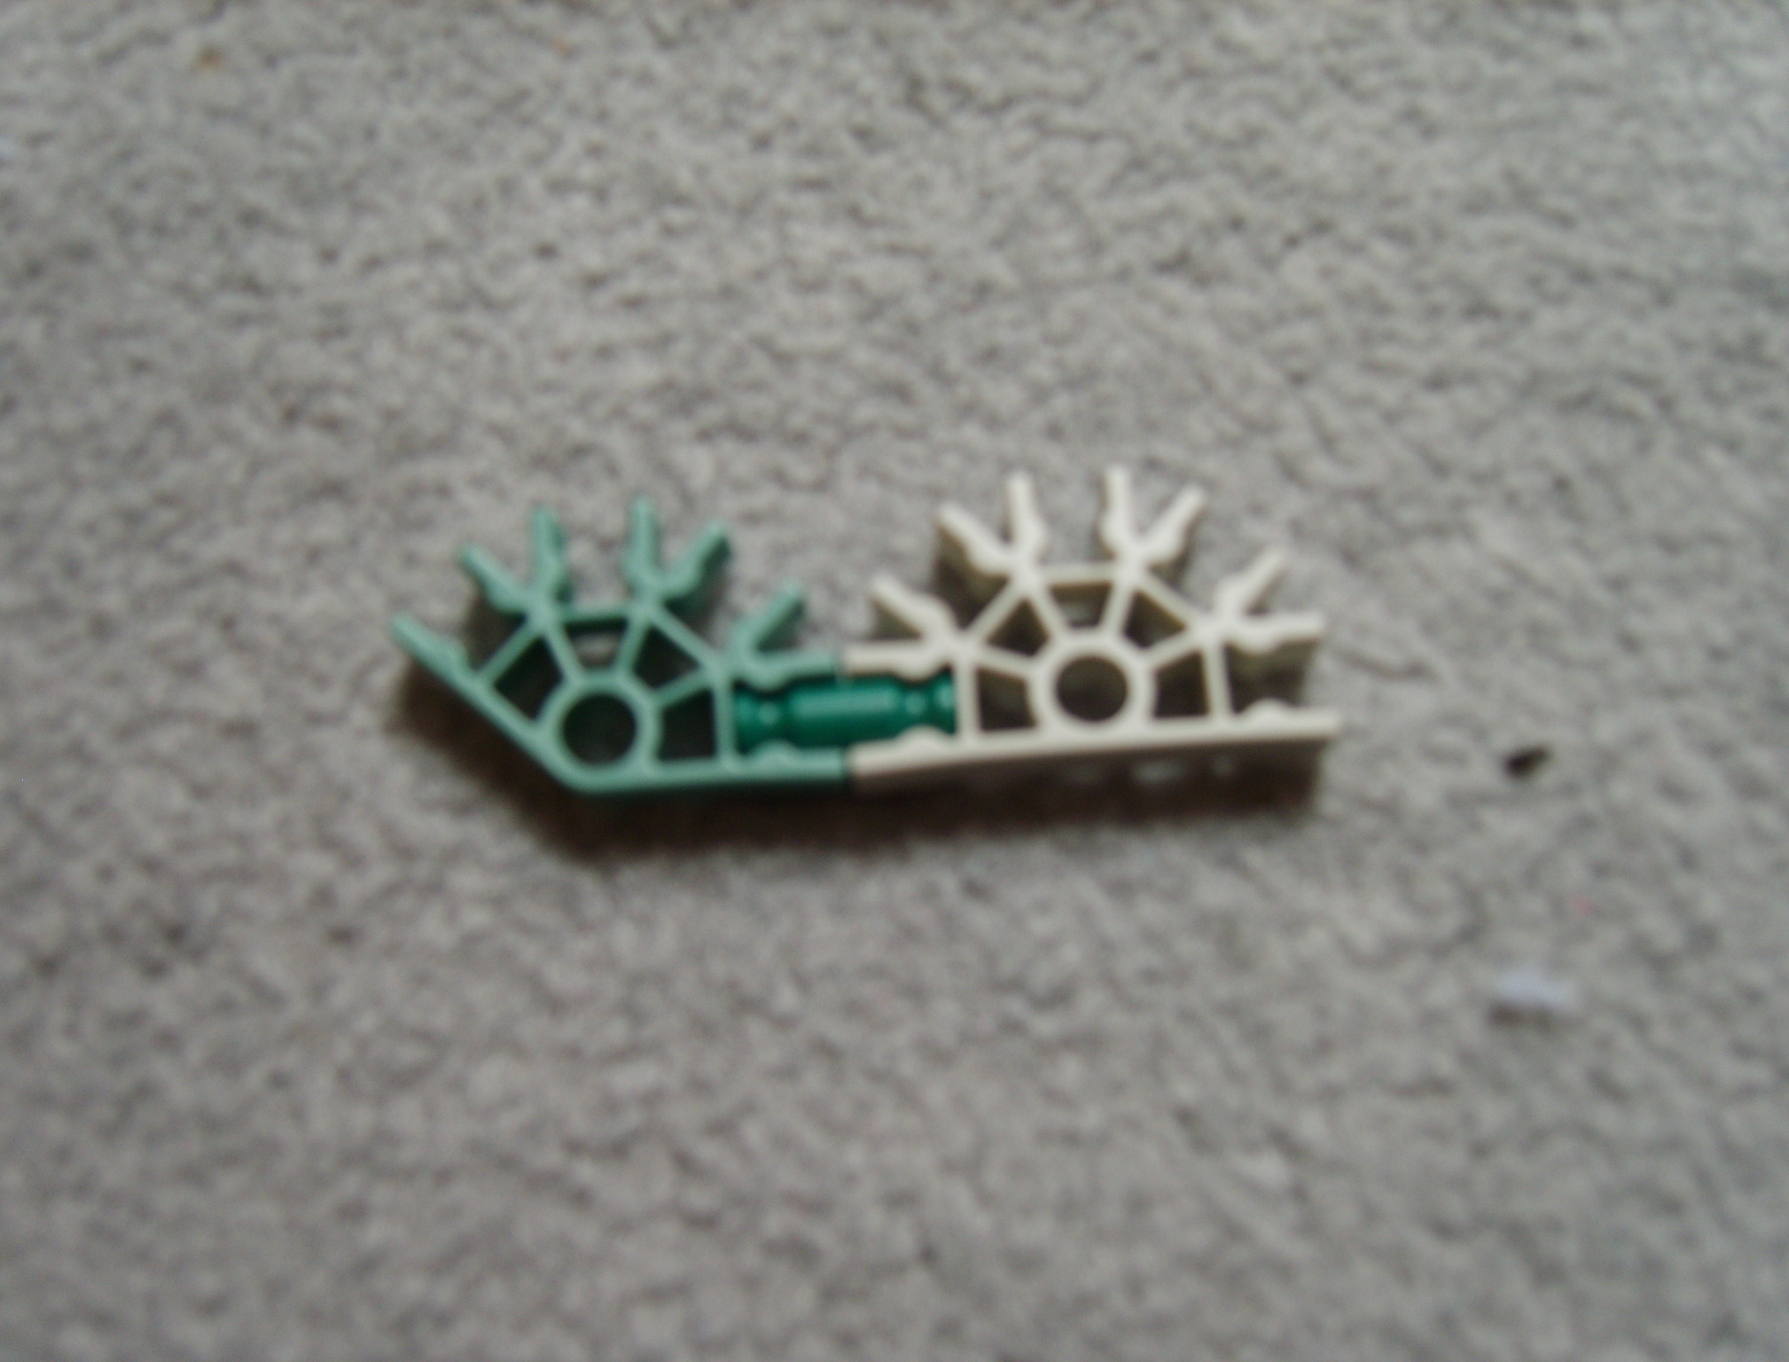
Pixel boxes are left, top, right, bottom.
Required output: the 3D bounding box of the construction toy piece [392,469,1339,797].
[{"bbox_3d":[-0.003,-0.003,0.146,0.073,0.006,0.023,-5,71,0],"label":"construction toy piece"}]

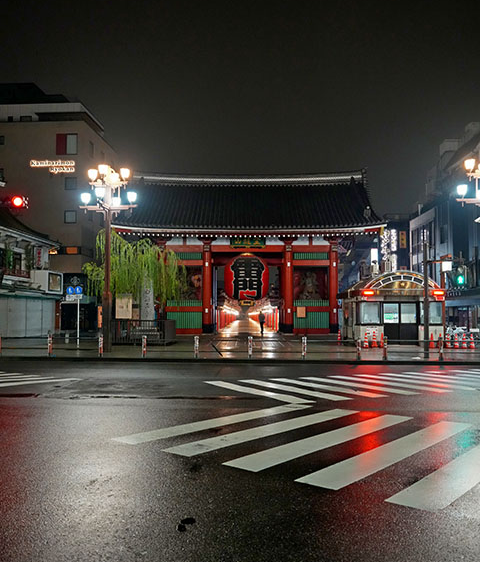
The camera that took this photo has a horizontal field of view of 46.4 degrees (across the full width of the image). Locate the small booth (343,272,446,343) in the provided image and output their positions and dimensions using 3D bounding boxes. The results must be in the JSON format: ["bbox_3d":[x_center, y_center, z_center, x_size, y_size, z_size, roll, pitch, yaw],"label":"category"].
[{"bbox_3d":[7.500,1.379,28.069,3.950,3.500,5.000,0,-4,1],"label":"small booth"}]

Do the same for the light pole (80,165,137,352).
[{"bbox_3d":[-5.420,-0.847,22.599,2.350,7.350,2.350,0,-4,6],"label":"light pole"}]

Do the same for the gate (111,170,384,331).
[{"bbox_3d":[0.600,-2.147,40.417,16.800,11.700,10.400,0,-4,0],"label":"gate"}]

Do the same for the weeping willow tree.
[{"bbox_3d":[-5.300,0.261,28.140,5.100,5.700,4.600,0,-4,3],"label":"weeping willow tree"}]

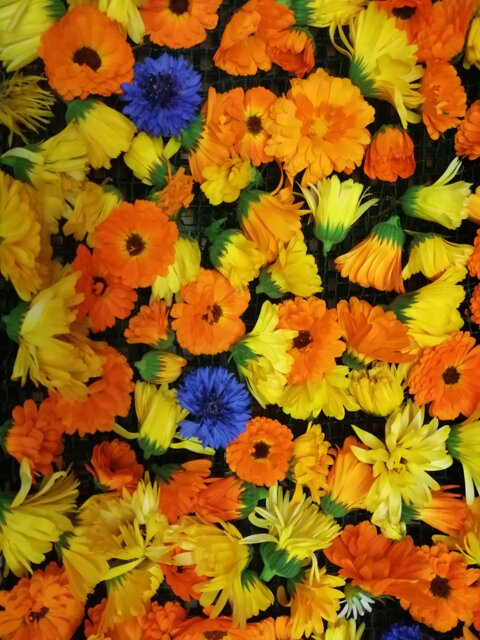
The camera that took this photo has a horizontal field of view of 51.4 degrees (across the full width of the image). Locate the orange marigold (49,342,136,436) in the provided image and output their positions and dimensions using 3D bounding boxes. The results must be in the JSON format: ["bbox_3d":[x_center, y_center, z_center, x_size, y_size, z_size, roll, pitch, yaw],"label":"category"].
[{"bbox_3d":[-0.092,0.041,0.306,0.056,0.026,0.056,0,93,-6],"label":"orange marigold"}]

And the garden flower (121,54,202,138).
[{"bbox_3d":[-0.050,-0.143,0.317,0.051,0.028,0.051,0,78,5],"label":"garden flower"}]

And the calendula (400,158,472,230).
[{"bbox_3d":[0.115,-0.075,0.300,0.040,0.030,0.039,5,90,6],"label":"calendula"}]

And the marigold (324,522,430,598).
[{"bbox_3d":[0.081,0.141,0.298,0.059,0.028,0.043,0,66,13],"label":"marigold"}]

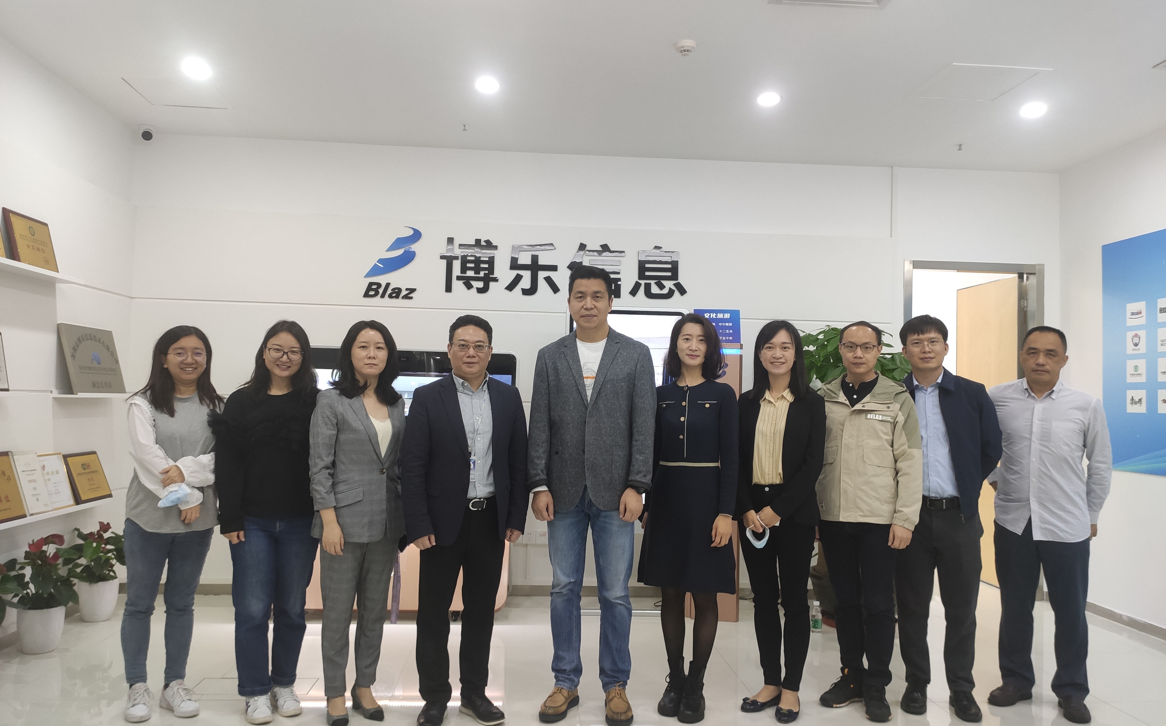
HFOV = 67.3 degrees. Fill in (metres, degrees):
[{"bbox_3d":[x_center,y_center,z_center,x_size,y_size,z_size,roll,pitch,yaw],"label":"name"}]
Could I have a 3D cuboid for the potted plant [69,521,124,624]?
[{"bbox_3d":[-2.745,1.178,4.971,0.380,0.537,0.380,2,-3,-4],"label":"potted plant"}]

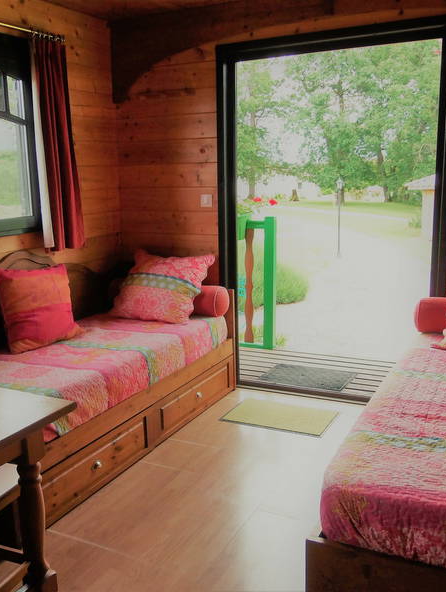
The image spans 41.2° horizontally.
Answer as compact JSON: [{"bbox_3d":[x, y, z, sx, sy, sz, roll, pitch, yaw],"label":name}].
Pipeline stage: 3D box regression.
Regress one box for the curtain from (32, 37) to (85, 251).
[{"bbox_3d":[-0.987,-0.882,3.534,0.100,1.230,0.320,5,13,27],"label":"curtain"}]

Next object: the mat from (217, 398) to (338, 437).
[{"bbox_3d":[0.344,0.711,3.537,0.600,0.010,0.375,5,13,27],"label":"mat"}]

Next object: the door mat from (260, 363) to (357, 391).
[{"bbox_3d":[0.622,0.581,4.302,0.600,0.015,0.380,5,13,27],"label":"door mat"}]

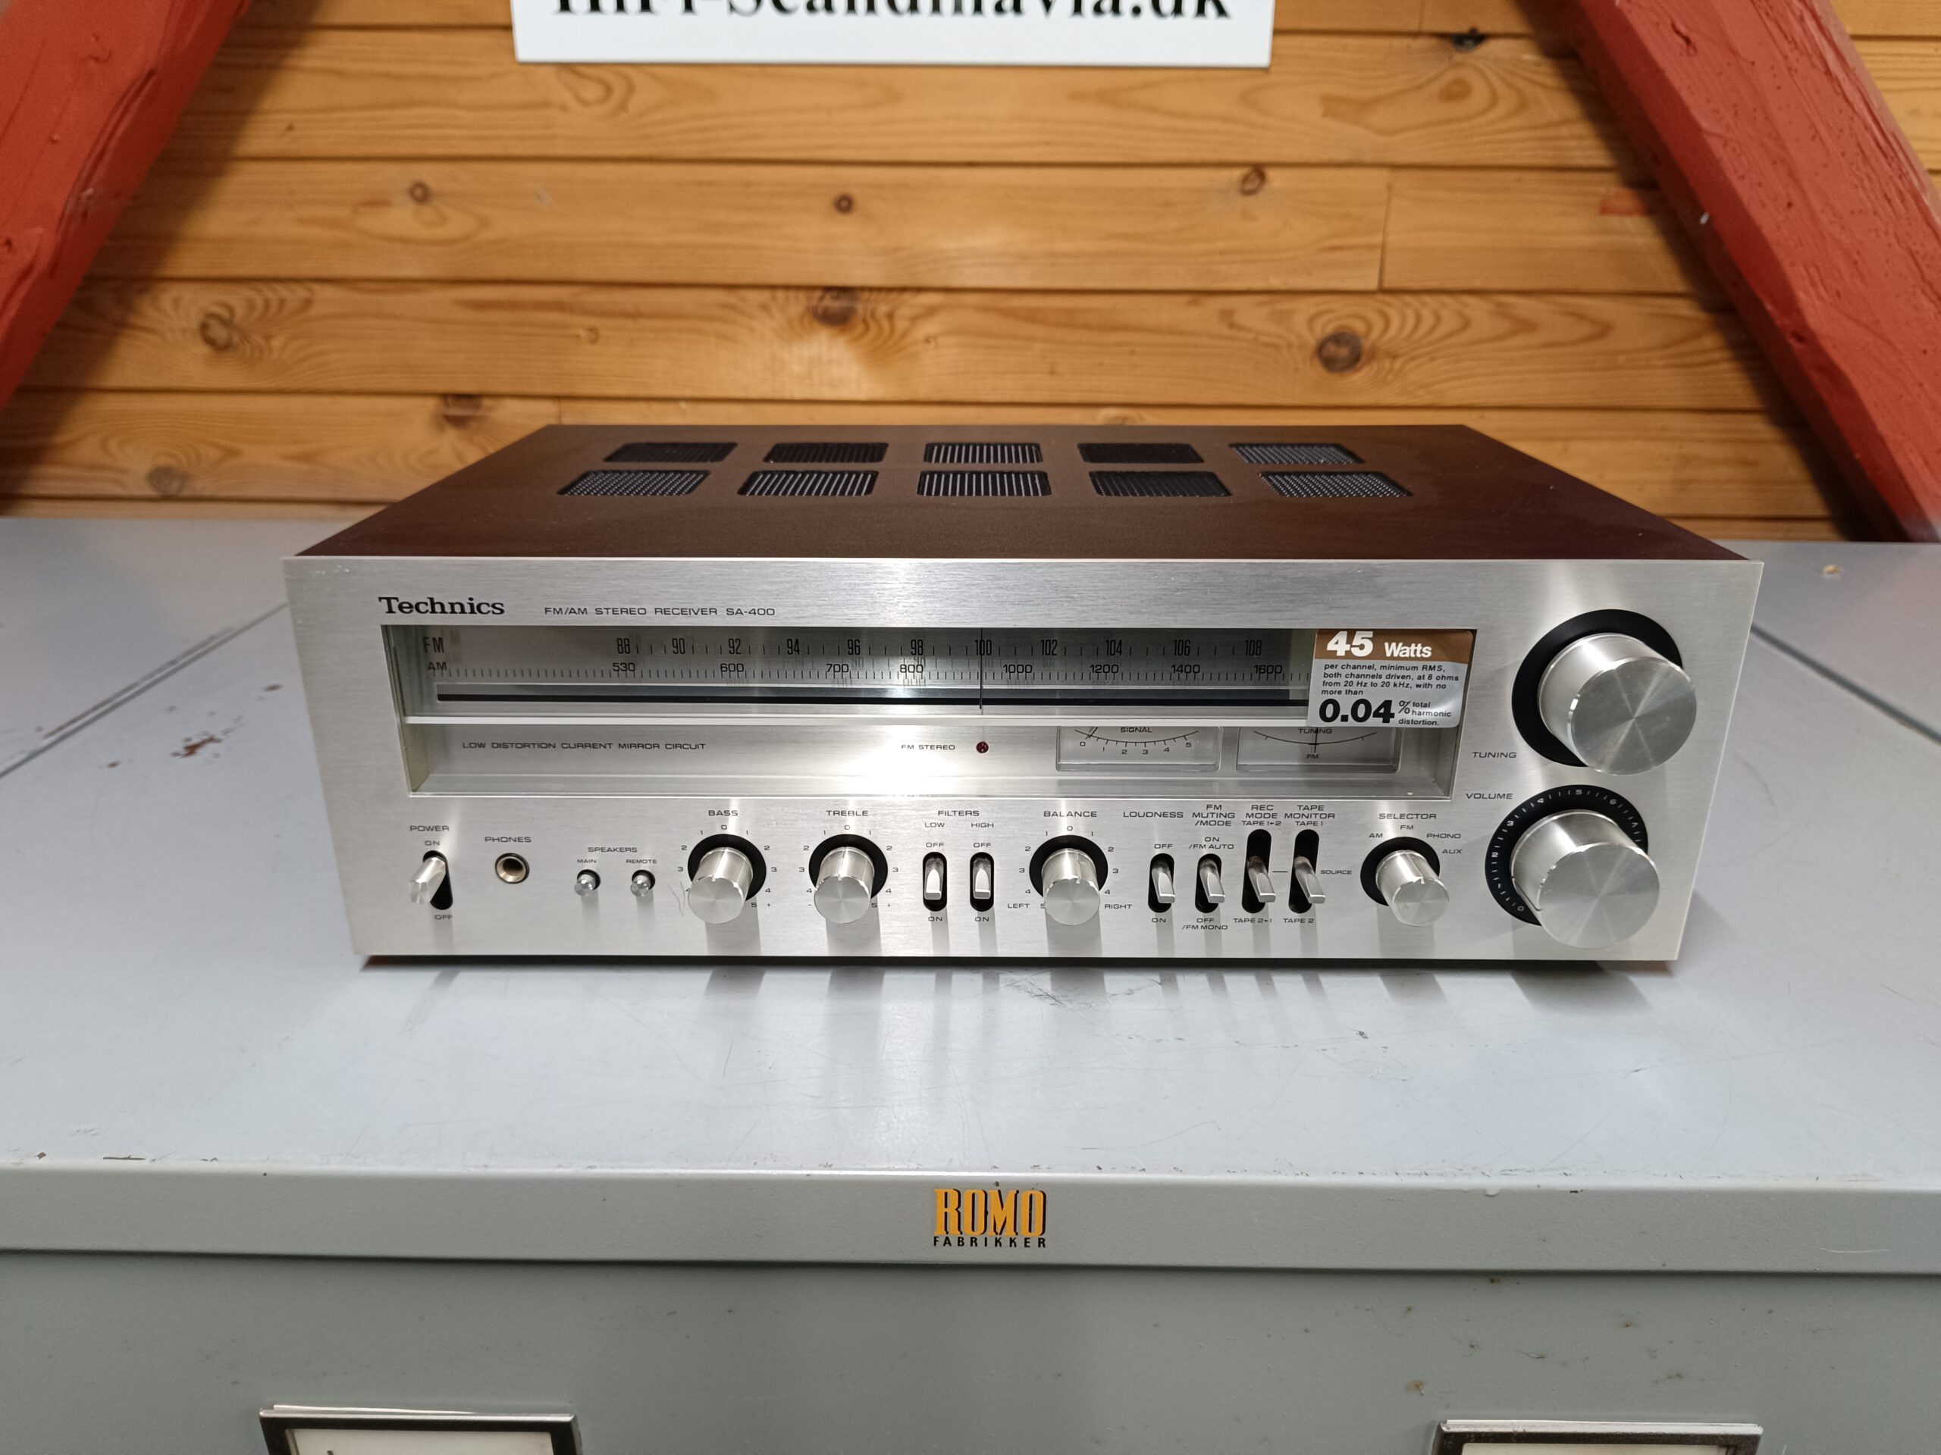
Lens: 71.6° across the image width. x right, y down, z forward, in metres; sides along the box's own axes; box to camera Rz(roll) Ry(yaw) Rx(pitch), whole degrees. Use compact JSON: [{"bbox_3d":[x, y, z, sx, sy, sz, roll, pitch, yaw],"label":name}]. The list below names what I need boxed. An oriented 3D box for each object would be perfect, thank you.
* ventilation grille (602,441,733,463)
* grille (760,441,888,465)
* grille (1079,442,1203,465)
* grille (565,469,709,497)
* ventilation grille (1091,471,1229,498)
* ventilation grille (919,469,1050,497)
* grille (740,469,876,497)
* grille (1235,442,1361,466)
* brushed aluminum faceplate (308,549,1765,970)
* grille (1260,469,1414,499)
[{"bbox_3d":[-0.138,-0.127,0.627,0.053,0.004,0.051,0,21,0],"label":"ventilation grille"},{"bbox_3d":[-0.066,-0.127,0.626,0.053,0.004,0.051,0,21,0],"label":"grille"},{"bbox_3d":[0.079,-0.126,0.625,0.053,0.004,0.051,0,21,0],"label":"grille"},{"bbox_3d":[-0.139,-0.101,0.559,0.053,0.004,0.051,0,21,0],"label":"grille"},{"bbox_3d":[0.078,-0.100,0.557,0.053,0.004,0.051,0,21,0],"label":"ventilation grille"},{"bbox_3d":[0.006,-0.100,0.558,0.053,0.004,0.051,0,21,0],"label":"ventilation grille"},{"bbox_3d":[-0.067,-0.100,0.558,0.053,0.004,0.051,0,21,0],"label":"grille"},{"bbox_3d":[0.151,-0.126,0.625,0.053,0.004,0.051,0,21,0],"label":"grille"},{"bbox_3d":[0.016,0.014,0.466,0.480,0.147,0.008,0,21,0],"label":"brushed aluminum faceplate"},{"bbox_3d":[0.150,-0.100,0.557,0.053,0.004,0.051,0,21,0],"label":"grille"}]

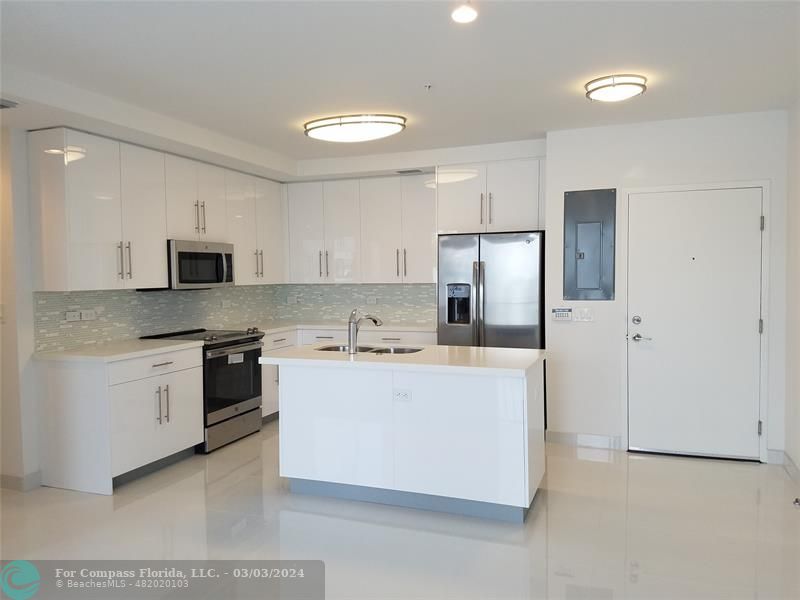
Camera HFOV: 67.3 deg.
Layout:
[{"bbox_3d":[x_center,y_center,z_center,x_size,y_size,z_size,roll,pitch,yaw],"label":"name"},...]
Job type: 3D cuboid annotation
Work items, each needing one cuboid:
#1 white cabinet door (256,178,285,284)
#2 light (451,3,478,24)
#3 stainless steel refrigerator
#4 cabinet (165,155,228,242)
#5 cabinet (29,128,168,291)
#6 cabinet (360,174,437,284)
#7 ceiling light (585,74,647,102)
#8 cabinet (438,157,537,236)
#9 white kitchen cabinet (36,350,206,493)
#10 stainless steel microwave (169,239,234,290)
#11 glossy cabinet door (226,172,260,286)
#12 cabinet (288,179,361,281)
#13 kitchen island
[{"bbox_3d":[-1.361,-0.699,6.217,0.030,1.075,0.469,0,3,21],"label":"white cabinet door"},{"bbox_3d":[0.290,-1.271,2.681,0.132,0.045,0.132,-1,2,0],"label":"light"},{"bbox_3d":[0.891,0.293,5.599,0.905,1.775,0.790,0,2,21],"label":"stainless steel refrigerator"},{"bbox_3d":[-1.885,-0.843,5.207,0.340,0.687,0.768,0,2,21],"label":"cabinet"},{"bbox_3d":[-2.181,-0.614,4.443,0.328,1.077,0.925,0,2,21],"label":"cabinet"},{"bbox_3d":[0.078,-0.710,6.162,0.911,1.077,0.330,0,2,21],"label":"cabinet"},{"bbox_3d":[1.317,-1.284,3.668,0.352,0.080,0.352,0,2,21],"label":"ceiling light"},{"bbox_3d":[0.891,-0.930,5.681,0.932,0.624,0.615,0,2,21],"label":"cabinet"},{"bbox_3d":[-2.020,0.822,4.452,0.633,0.879,0.933,0,2,21],"label":"white kitchen cabinet"},{"bbox_3d":[-1.838,-0.298,5.215,0.422,0.397,0.758,0,2,21],"label":"stainless steel microwave"},{"bbox_3d":[-1.528,-0.678,5.768,0.030,1.075,0.490,0,3,21],"label":"glossy cabinet door"},{"bbox_3d":[-0.730,-0.709,6.402,0.834,1.073,0.340,0,2,21],"label":"cabinet"},{"bbox_3d":[0.050,0.801,3.965,1.684,0.902,0.877,0,2,21],"label":"kitchen island"}]

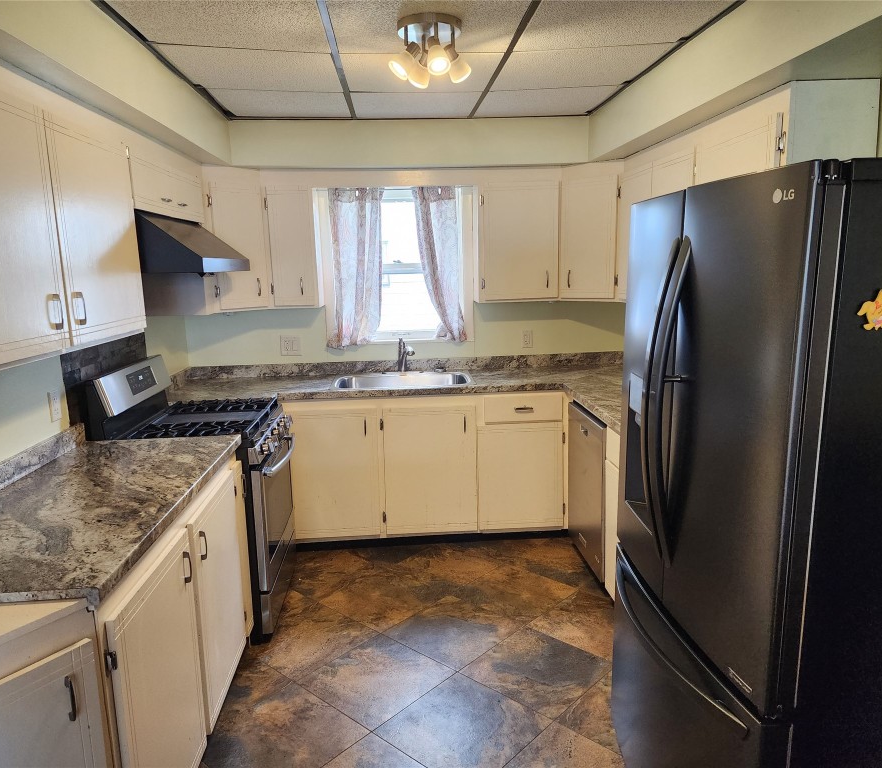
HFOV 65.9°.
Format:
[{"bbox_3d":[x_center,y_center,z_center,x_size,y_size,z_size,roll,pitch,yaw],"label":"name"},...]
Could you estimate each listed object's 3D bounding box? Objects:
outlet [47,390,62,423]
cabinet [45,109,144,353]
[{"bbox_3d":[-1.396,0.080,2.461,0.012,0.113,0.070,-2,10,-4],"label":"outlet"},{"bbox_3d":[-1.191,-0.451,2.071,0.325,0.640,0.575,-2,10,-3],"label":"cabinet"}]

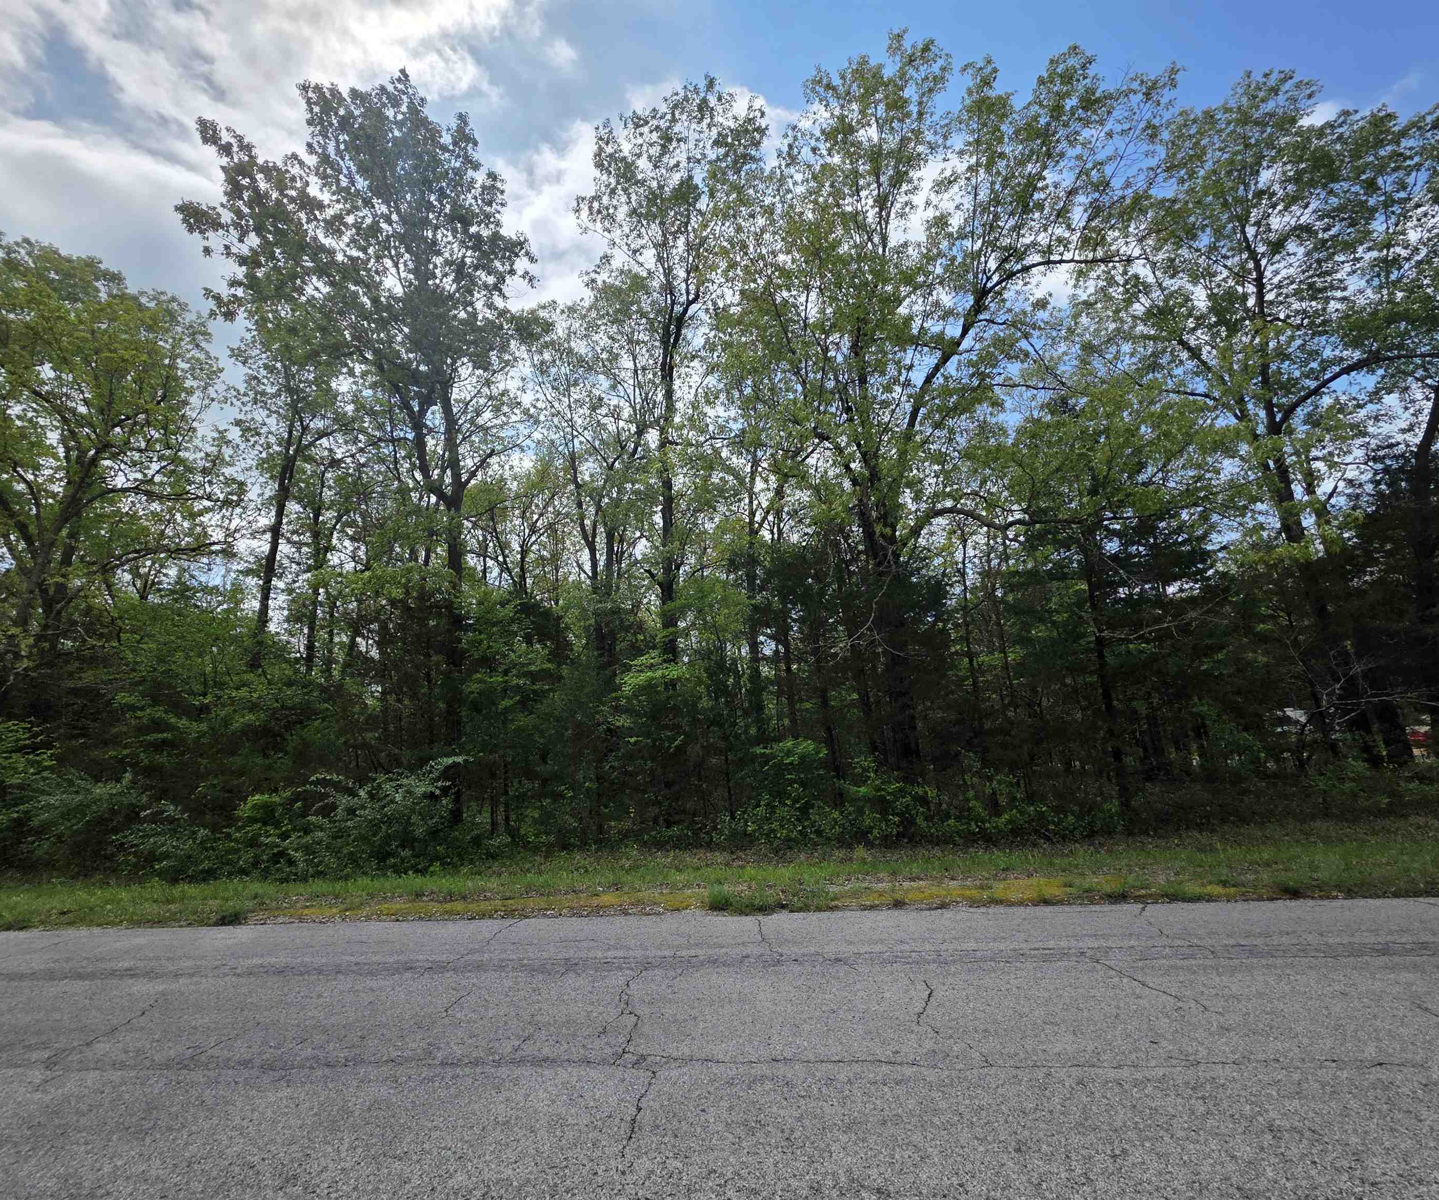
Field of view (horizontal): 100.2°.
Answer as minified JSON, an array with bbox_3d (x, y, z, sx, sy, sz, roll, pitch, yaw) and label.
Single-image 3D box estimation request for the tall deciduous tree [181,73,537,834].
[{"bbox_3d":[-5.790,-3.115,9.871,5.500,13.200,5.300,-1,-10,0],"label":"tall deciduous tree"}]

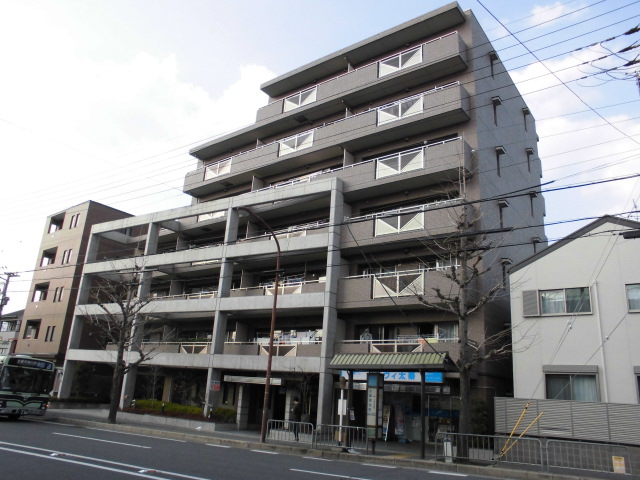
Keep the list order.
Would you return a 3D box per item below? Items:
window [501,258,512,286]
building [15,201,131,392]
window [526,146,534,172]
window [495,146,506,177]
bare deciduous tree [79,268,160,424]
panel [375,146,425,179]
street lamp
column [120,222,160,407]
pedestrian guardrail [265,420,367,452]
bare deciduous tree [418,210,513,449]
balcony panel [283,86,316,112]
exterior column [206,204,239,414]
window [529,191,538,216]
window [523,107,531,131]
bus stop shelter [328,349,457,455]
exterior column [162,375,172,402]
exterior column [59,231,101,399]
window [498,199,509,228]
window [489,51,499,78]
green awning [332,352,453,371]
[{"bbox_3d":[8.945,1.562,23.057,0.280,1.400,0.550,-9,-21,36],"label":"window"},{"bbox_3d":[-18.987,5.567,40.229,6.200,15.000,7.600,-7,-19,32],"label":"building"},{"bbox_3d":[13.335,-5.098,30.453,0.280,1.400,0.550,-9,-21,36],"label":"window"},{"bbox_3d":[9.119,-3.954,24.179,0.350,1.400,0.620,-9,-20,36],"label":"window"},{"bbox_3d":[-9.820,5.293,24.439,3.500,7.600,3.300,-7,-19,32],"label":"bare deciduous tree"},{"bbox_3d":[3.959,-3.745,23.775,2.580,1.030,0.070,-9,-21,36],"label":"panel"},{"bbox_3d":[-2.578,3.087,17.673,0.350,8.360,2.810,-7,-19,32],"label":"street lamp"},{"bbox_3d":[-10.800,4.364,28.927,0.350,11.200,0.620,-7,-19,32],"label":"column"},{"bbox_3d":[-0.195,6.936,16.961,4.150,0.800,0.060,-6,-19,30],"label":"pedestrian guardrail"},{"bbox_3d":[4.810,2.825,16.208,3.200,8.500,3.000,-7,-19,32],"label":"bare deciduous tree"},{"bbox_3d":[-1.183,-8.549,29.494,2.580,1.030,0.070,-9,-21,36],"label":"balcony panel"},{"bbox_3d":[-5.112,3.637,25.329,0.350,11.050,0.620,-7,-19,32],"label":"exterior column"},{"bbox_3d":[13.120,-2.241,29.542,0.280,1.400,0.550,-9,-21,36],"label":"window"},{"bbox_3d":[13.342,-7.848,31.057,0.280,1.400,0.550,-9,-21,36],"label":"window"},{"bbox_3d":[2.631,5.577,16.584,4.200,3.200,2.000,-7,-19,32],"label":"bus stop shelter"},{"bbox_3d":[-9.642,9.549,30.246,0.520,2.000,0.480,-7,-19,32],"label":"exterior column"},{"bbox_3d":[-16.804,4.889,33.806,0.260,12.050,0.720,-7,-19,31],"label":"exterior column"},{"bbox_3d":[8.979,-1.217,23.398,0.350,1.400,0.620,-9,-20,36],"label":"window"},{"bbox_3d":[9.306,-9.302,25.589,0.350,1.400,0.620,-9,-20,36],"label":"window"},{"bbox_3d":[2.591,4.328,17.126,4.200,0.650,1.850,-6,-19,30],"label":"green awning"}]

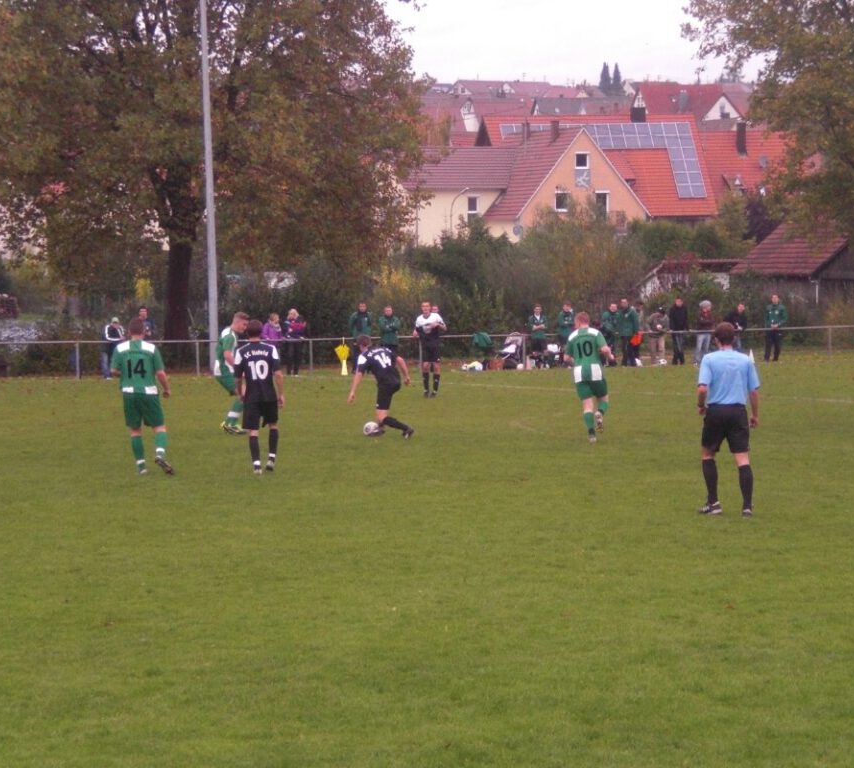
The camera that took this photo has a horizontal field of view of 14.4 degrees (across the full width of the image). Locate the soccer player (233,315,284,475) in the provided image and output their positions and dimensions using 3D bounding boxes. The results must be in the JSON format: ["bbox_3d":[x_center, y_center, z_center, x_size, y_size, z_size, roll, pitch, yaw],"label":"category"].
[{"bbox_3d":[-1.941,0.148,39.200,0.570,1.774,0.380,0,2,5],"label":"soccer player"}]

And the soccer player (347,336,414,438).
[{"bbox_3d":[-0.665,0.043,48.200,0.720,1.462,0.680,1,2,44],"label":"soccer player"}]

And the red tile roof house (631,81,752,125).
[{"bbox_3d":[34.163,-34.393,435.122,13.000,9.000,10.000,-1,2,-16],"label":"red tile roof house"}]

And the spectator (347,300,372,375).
[{"bbox_3d":[-1.728,-1.187,87.000,0.570,1.810,0.380,-1,2,0],"label":"spectator"}]

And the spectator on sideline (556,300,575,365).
[{"bbox_3d":[3.673,-1.317,88.800,0.500,1.730,0.380,-1,2,6],"label":"spectator on sideline"}]

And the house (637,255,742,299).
[{"bbox_3d":[10.392,-3.609,133.000,4.400,2.900,4.200,-1,2,-3],"label":"house"}]

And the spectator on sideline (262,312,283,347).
[{"bbox_3d":[-3.986,-1.006,87.000,0.500,1.630,0.360,-2,2,-11],"label":"spectator on sideline"}]

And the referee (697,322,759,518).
[{"bbox_3d":[2.776,0.325,31.100,0.560,1.774,0.400,-1,2,-10],"label":"referee"}]

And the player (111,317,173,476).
[{"bbox_3d":[-3.307,0.139,39.200,0.680,1.800,0.600,-1,2,6],"label":"player"}]

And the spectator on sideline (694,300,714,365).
[{"bbox_3d":[7.286,-1.355,88.700,0.500,1.710,0.380,-1,2,0],"label":"spectator on sideline"}]

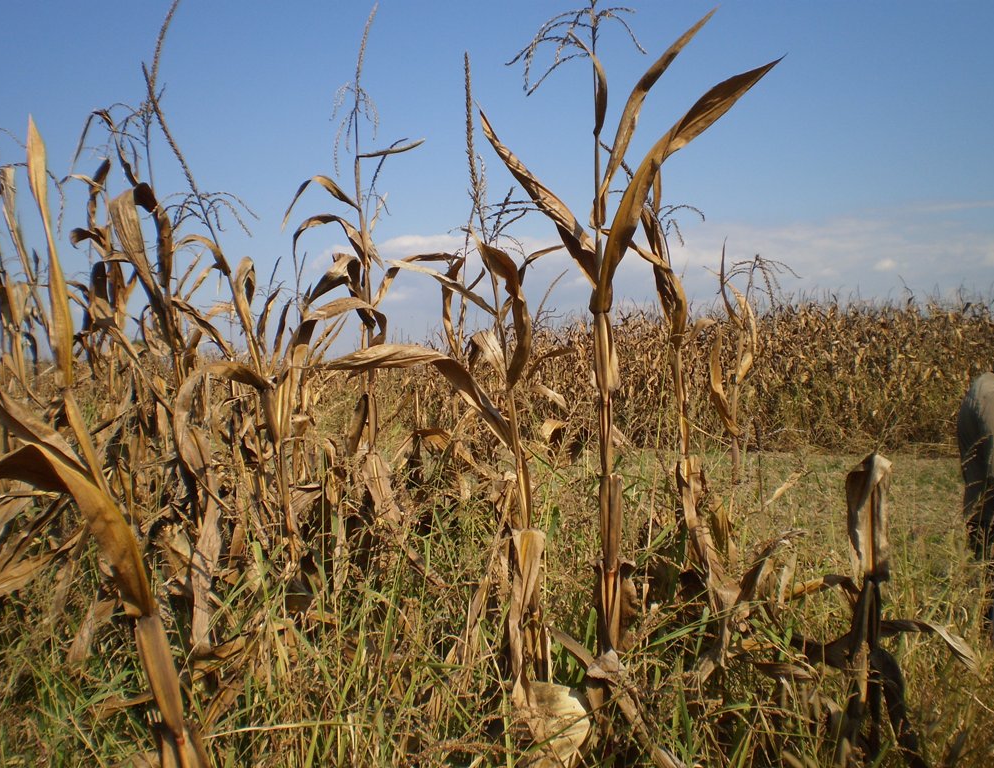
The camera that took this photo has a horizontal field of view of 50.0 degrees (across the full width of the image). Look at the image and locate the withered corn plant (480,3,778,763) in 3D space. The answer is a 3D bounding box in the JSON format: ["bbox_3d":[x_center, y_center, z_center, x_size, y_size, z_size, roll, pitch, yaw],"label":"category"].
[{"bbox_3d":[0.326,0.022,2.700,0.750,1.980,0.480,0,1,0],"label":"withered corn plant"}]

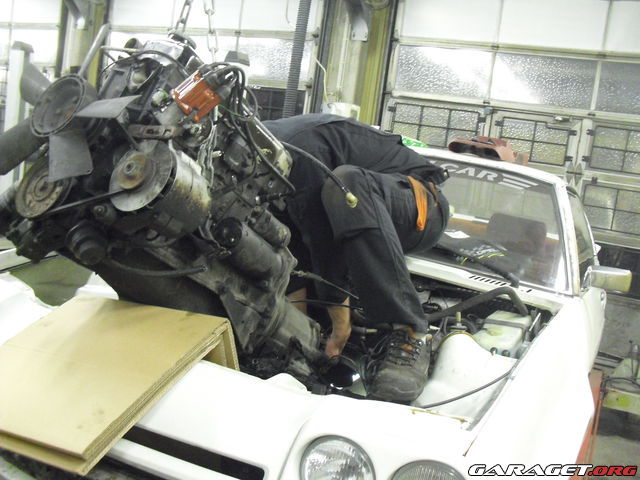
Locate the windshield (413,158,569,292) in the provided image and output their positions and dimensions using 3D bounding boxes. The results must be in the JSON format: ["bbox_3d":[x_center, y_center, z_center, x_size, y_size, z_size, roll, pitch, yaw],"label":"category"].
[{"bbox_3d":[0.391,-0.131,2.817,1.360,0.130,0.640,10,48,25],"label":"windshield"}]

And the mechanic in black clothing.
[{"bbox_3d":[0.067,0.035,2.100,0.680,0.840,0.680,6,5,-19],"label":"mechanic in black clothing"}]

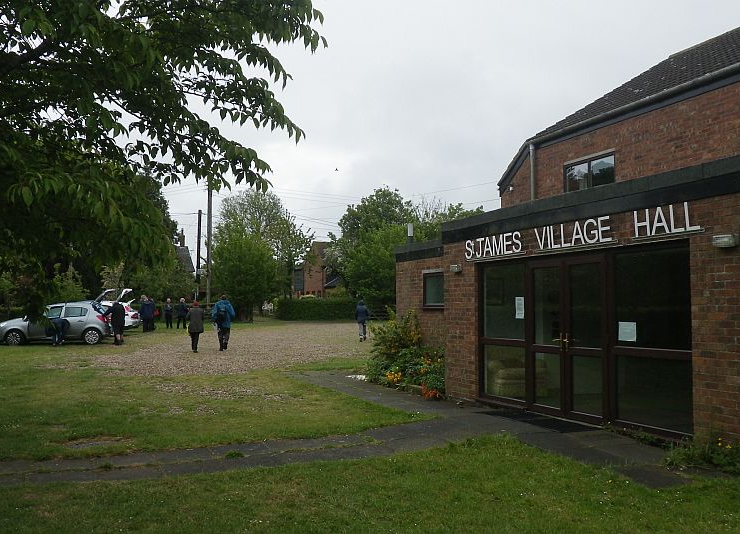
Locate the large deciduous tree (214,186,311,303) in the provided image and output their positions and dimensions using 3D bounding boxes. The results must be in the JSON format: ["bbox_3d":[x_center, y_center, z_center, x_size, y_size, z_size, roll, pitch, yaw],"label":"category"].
[{"bbox_3d":[-8.378,-0.993,56.000,7.800,10.400,7.500,0,-3,0],"label":"large deciduous tree"}]

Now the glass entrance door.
[{"bbox_3d":[2.455,0.902,8.900,0.080,2.030,1.500,1,-4,-23],"label":"glass entrance door"}]

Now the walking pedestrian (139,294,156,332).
[{"bbox_3d":[-10.286,2.173,32.600,0.550,1.720,0.420,1,-3,-14],"label":"walking pedestrian"}]

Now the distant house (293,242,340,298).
[{"bbox_3d":[-5.732,1.474,77.000,6.500,8.000,8.000,-1,-4,6],"label":"distant house"}]

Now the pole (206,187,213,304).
[{"bbox_3d":[-11.401,-1.205,50.000,0.280,9.500,0.280,0,-3,0],"label":"pole"}]

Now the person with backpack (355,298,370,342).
[{"bbox_3d":[-0.287,2.067,27.000,0.520,1.630,0.420,0,-3,-2],"label":"person with backpack"}]

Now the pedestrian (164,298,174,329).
[{"bbox_3d":[-10.801,2.492,37.800,0.480,1.620,0.360,1,-3,-11],"label":"pedestrian"}]

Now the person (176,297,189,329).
[{"bbox_3d":[-10.050,2.492,37.800,0.450,1.650,0.500,2,-4,-30],"label":"person"}]

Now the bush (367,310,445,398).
[{"bbox_3d":[0.888,1.542,13.356,0.950,1.450,3.300,1,-4,-23],"label":"bush"}]

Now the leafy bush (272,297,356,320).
[{"bbox_3d":[-3.473,2.902,48.500,6.000,1.600,1.300,0,-3,0],"label":"leafy bush"}]

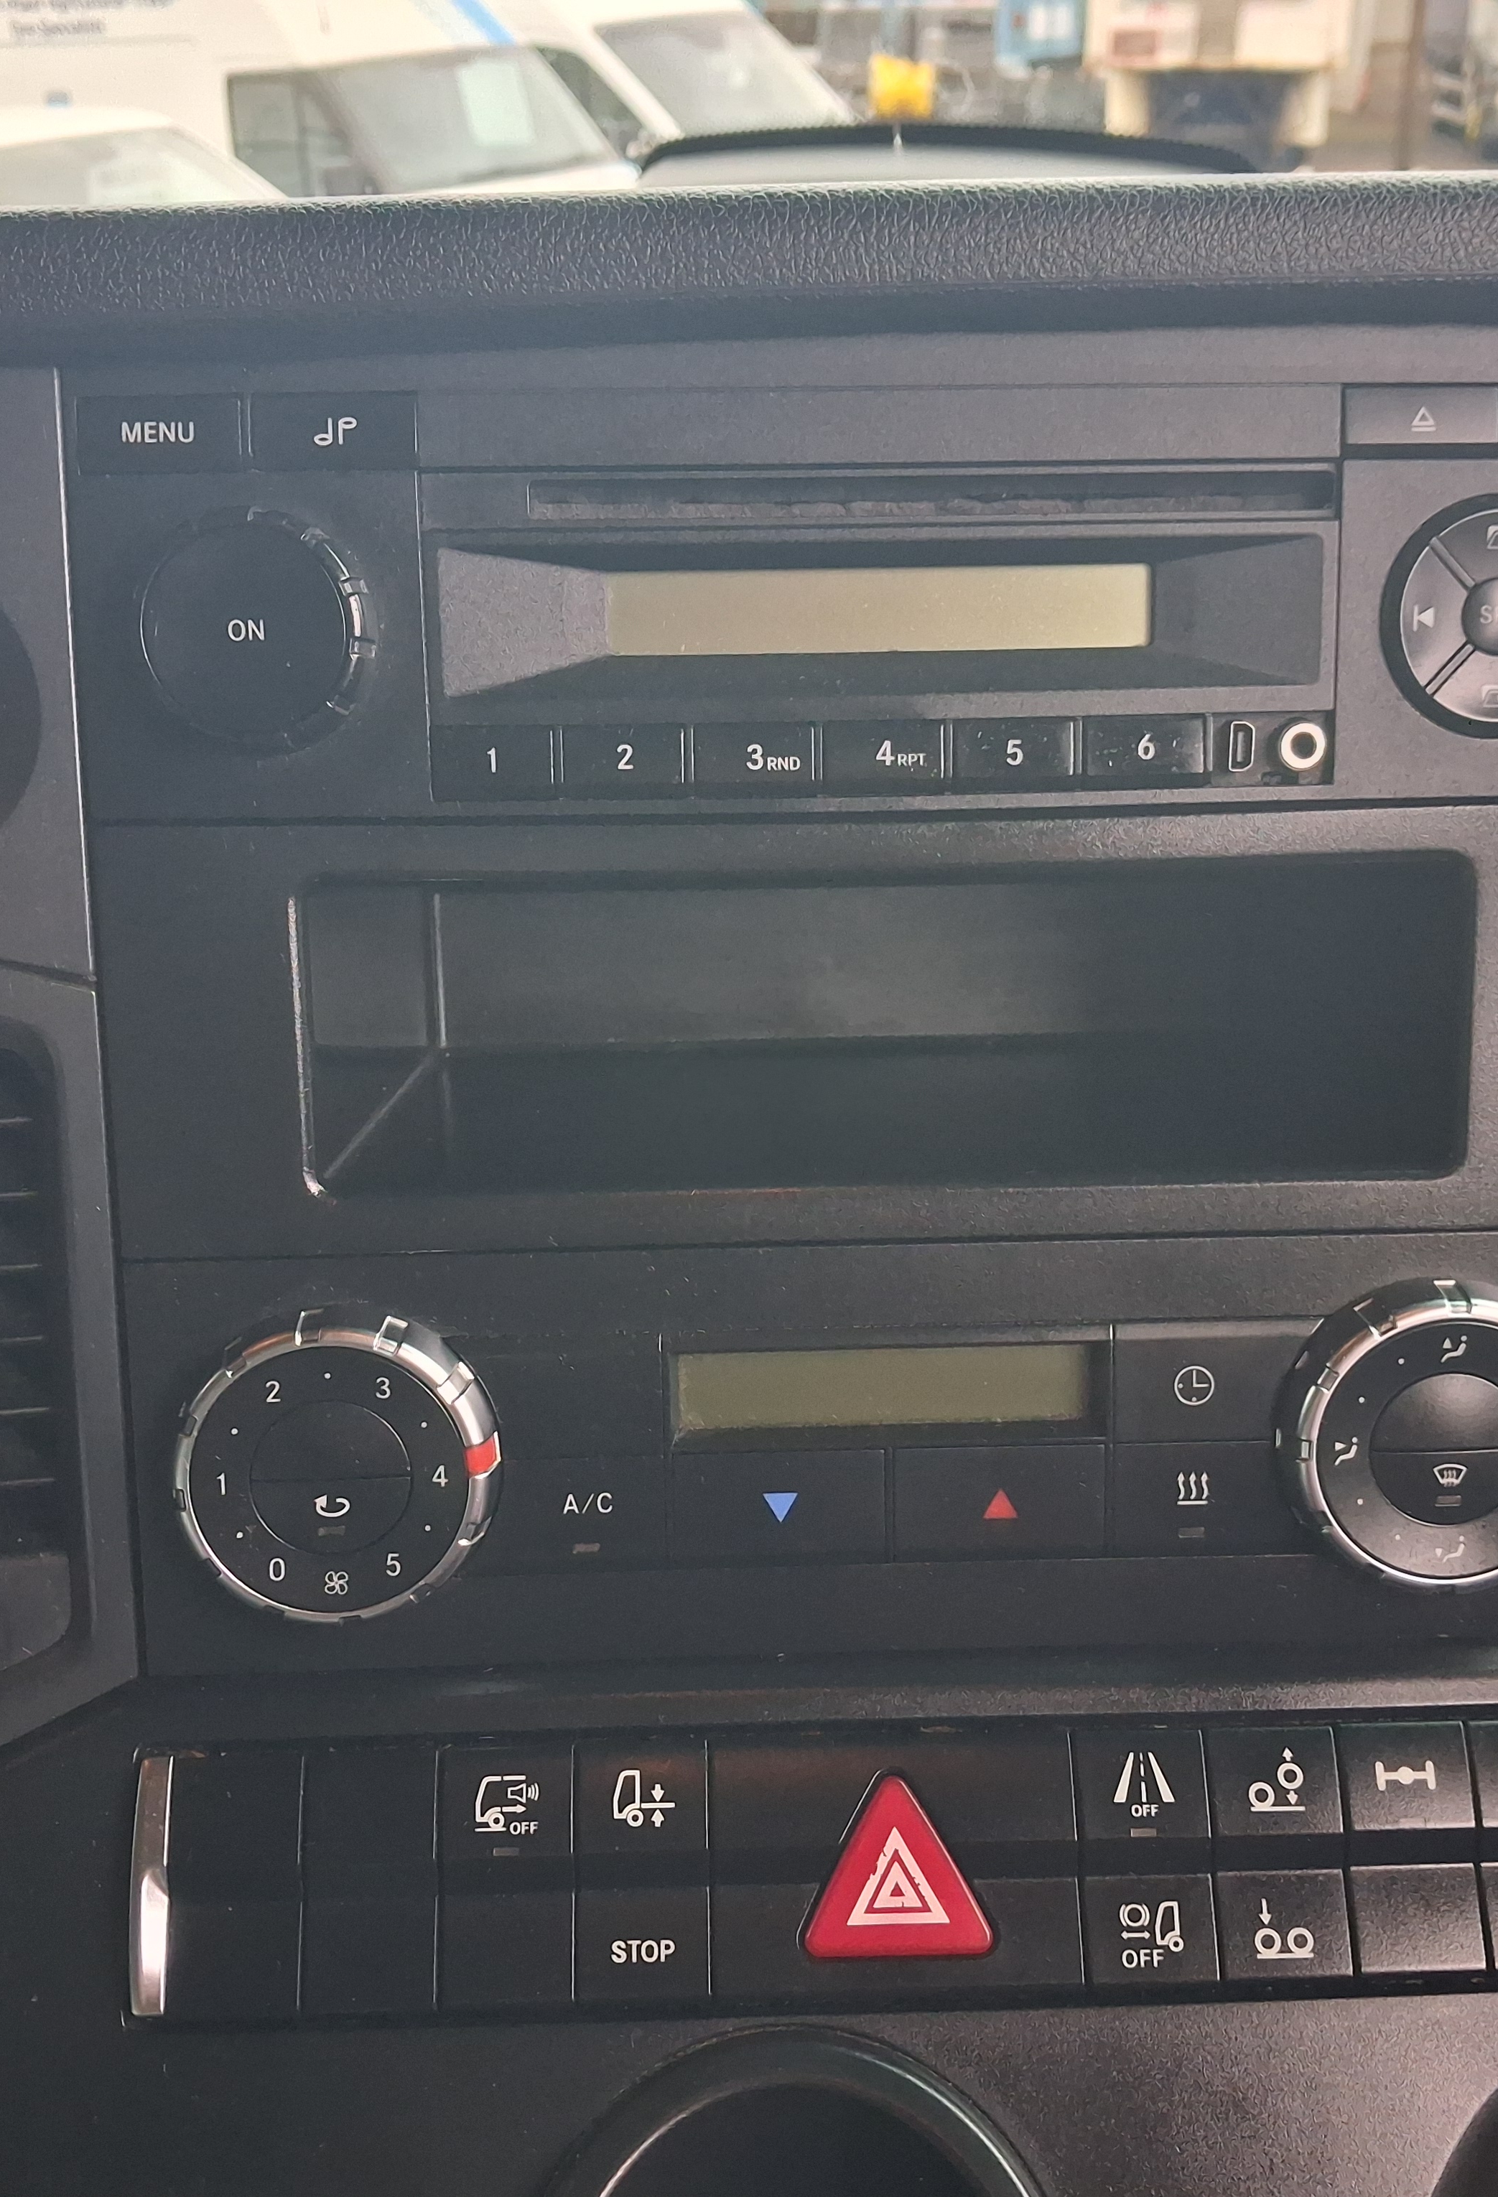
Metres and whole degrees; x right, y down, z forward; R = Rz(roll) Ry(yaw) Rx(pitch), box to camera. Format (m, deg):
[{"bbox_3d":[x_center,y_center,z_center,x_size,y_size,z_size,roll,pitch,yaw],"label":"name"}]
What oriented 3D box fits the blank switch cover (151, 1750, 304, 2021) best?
[{"bbox_3d":[-0.081,0.124,0.361,0.021,0.039,0.010,-1,-14,-3],"label":"blank switch cover"}]

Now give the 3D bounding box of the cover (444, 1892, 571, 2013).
[{"bbox_3d":[-0.038,0.134,0.360,0.021,0.016,0.010,-1,-14,-3],"label":"cover"}]

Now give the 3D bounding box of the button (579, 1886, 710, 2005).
[{"bbox_3d":[-0.017,0.136,0.367,0.021,0.017,0.011,-1,-15,-3],"label":"button"}]

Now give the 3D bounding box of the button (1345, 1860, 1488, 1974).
[{"bbox_3d":[0.105,0.130,0.362,0.021,0.016,0.008,-1,-15,-1],"label":"button"}]

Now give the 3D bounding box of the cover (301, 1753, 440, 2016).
[{"bbox_3d":[-0.060,0.125,0.368,0.021,0.040,0.012,-1,-15,-3],"label":"cover"}]

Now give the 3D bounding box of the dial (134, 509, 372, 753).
[{"bbox_3d":[-0.073,-0.069,0.336,0.033,0.033,0.013,-1,8,-2],"label":"dial"}]

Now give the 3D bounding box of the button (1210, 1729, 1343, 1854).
[{"bbox_3d":[0.086,0.114,0.378,0.021,0.019,0.011,-1,-15,-3],"label":"button"}]

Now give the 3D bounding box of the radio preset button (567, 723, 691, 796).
[{"bbox_3d":[-0.018,-0.053,0.353,0.019,0.010,0.008,-1,8,-2],"label":"radio preset button"}]

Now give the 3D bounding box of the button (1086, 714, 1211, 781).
[{"bbox_3d":[0.061,-0.054,0.354,0.019,0.010,0.007,-1,9,-2],"label":"button"}]

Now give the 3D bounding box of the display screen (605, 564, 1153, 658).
[{"bbox_3d":[0.020,-0.076,0.356,0.085,0.013,0.005,-1,8,-2],"label":"display screen"}]

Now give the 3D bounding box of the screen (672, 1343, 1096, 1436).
[{"bbox_3d":[0.022,0.046,0.371,0.068,0.014,0.005,-1,8,-2],"label":"screen"}]

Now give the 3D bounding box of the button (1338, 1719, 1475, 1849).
[{"bbox_3d":[0.106,0.111,0.373,0.021,0.016,0.010,-1,-14,-3],"label":"button"}]

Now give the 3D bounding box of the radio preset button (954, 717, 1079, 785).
[{"bbox_3d":[0.041,-0.054,0.356,0.019,0.009,0.008,-1,8,-2],"label":"radio preset button"}]

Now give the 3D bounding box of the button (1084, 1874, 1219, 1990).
[{"bbox_3d":[0.063,0.132,0.365,0.021,0.017,0.010,-1,-14,-3],"label":"button"}]

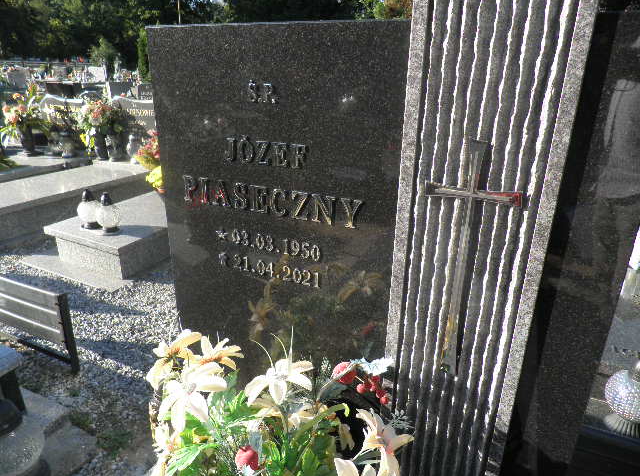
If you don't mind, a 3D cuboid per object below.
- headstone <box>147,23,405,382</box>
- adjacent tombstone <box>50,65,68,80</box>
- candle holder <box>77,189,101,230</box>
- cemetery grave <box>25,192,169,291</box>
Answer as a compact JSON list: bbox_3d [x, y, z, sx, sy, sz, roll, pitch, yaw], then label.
[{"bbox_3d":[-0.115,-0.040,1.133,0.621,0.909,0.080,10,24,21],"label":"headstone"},{"bbox_3d":[-11.064,-7.008,18.923,1.150,0.750,0.250,12,24,25],"label":"adjacent tombstone"},{"bbox_3d":[-1.727,-0.220,3.307,0.163,0.290,0.163,12,24,25],"label":"candle holder"},{"bbox_3d":[-1.375,-0.140,3.798,0.970,0.260,1.850,12,24,25],"label":"cemetery grave"}]

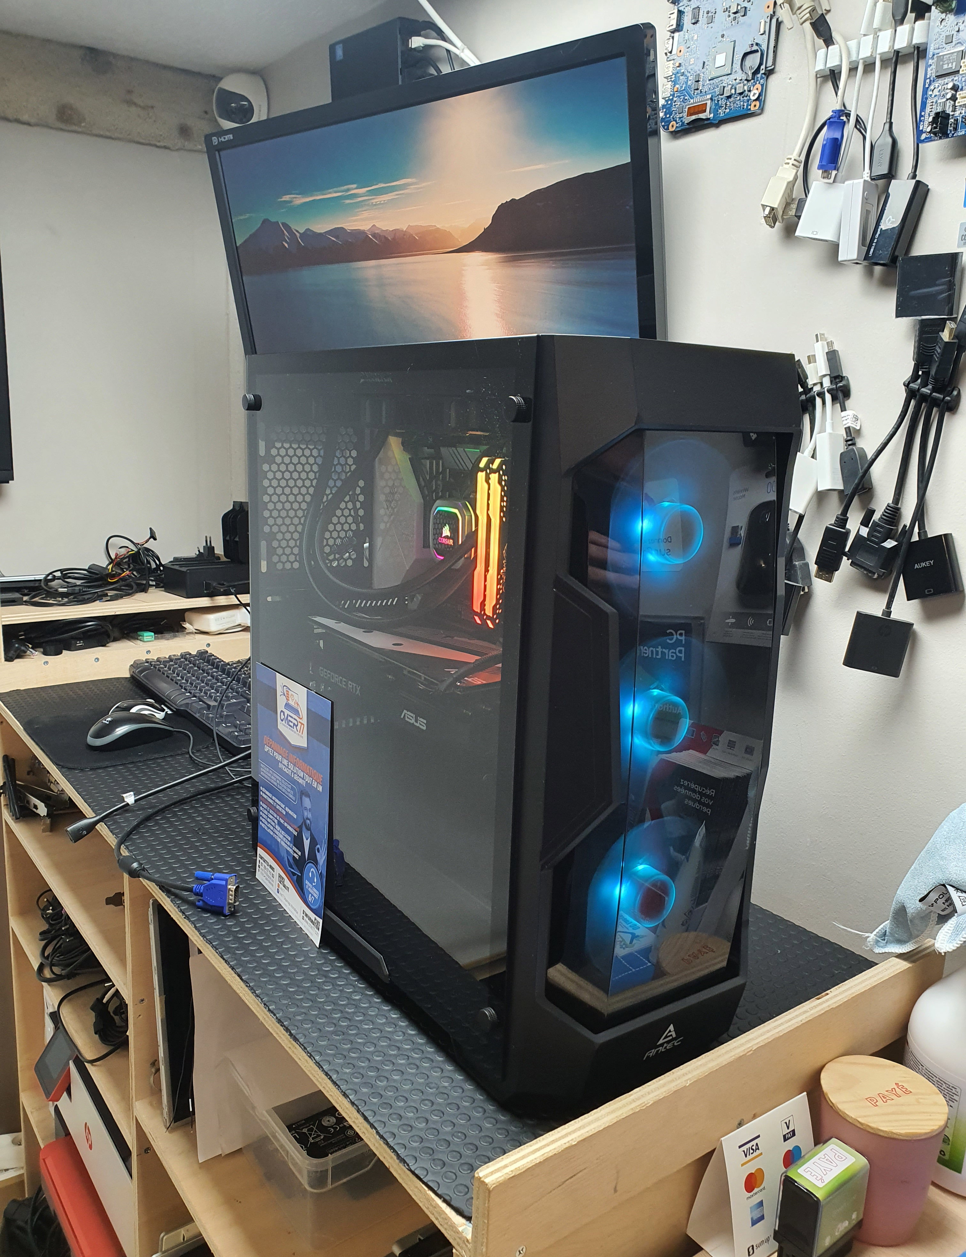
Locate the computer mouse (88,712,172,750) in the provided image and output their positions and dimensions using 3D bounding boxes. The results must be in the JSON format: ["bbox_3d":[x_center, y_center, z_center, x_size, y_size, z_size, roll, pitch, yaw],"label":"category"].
[{"bbox_3d":[-0.472,0.132,1.296,0.111,0.039,0.062,-6,14,-33],"label":"computer mouse"}]

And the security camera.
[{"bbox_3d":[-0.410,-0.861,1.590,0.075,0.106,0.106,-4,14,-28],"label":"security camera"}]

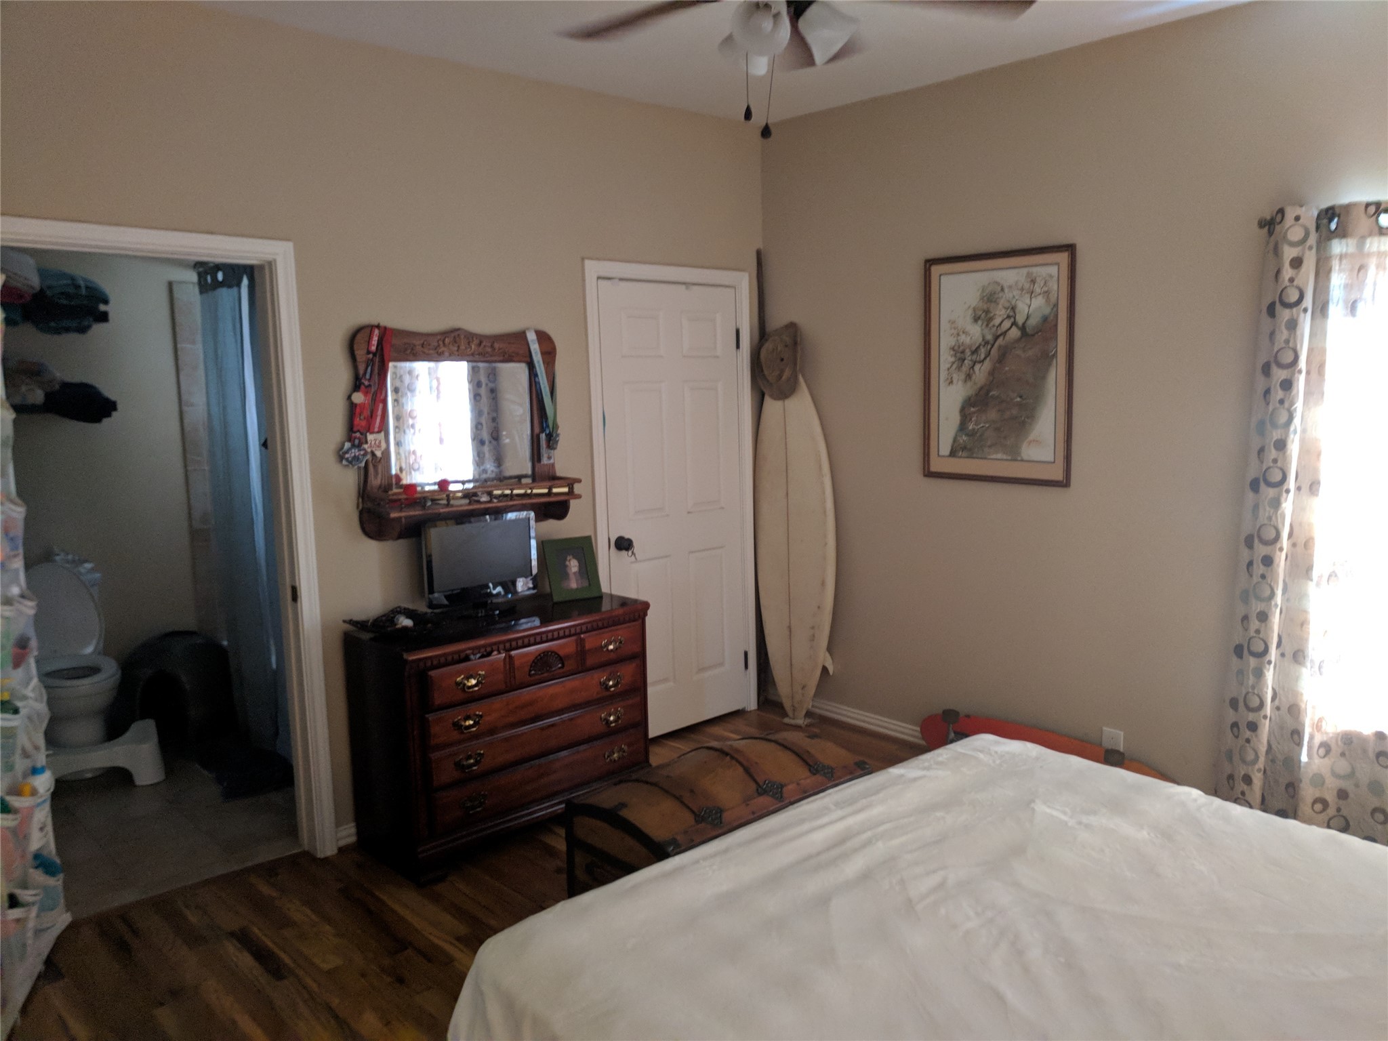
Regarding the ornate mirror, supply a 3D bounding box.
[{"bbox_3d":[-0.804,-0.333,3.875,0.875,0.760,0.170,-8,10,-42],"label":"ornate mirror"}]

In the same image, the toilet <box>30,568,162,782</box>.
[{"bbox_3d":[-2.707,0.661,4.520,0.470,0.870,0.780,-8,10,-42],"label":"toilet"}]

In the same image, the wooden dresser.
[{"bbox_3d":[-0.694,0.748,3.891,1.030,0.787,0.470,-8,10,-42],"label":"wooden dresser"}]

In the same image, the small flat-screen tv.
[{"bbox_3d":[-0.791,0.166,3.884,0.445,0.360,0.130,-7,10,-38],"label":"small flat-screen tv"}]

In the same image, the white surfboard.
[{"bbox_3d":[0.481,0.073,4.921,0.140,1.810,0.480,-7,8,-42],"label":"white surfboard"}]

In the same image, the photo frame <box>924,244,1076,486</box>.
[{"bbox_3d":[1.198,-0.602,4.132,0.030,0.897,0.665,-8,10,-42],"label":"photo frame"}]

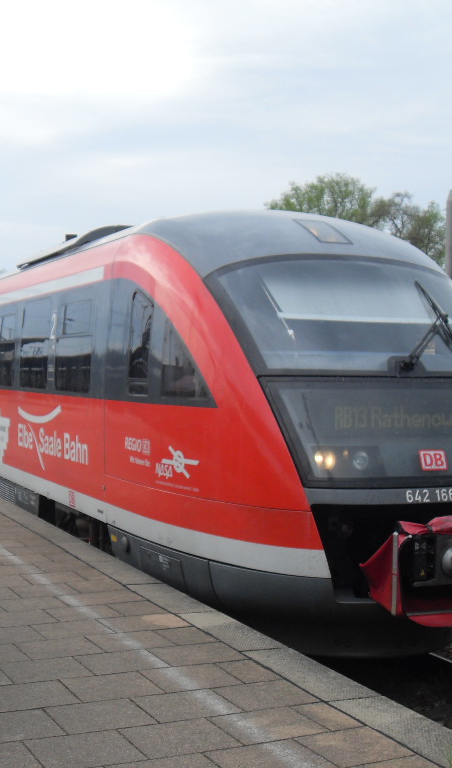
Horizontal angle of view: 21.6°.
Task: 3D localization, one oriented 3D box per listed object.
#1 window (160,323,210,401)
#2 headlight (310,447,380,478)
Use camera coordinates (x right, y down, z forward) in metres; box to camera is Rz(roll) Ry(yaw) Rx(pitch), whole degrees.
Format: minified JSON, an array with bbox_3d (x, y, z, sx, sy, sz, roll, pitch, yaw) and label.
[{"bbox_3d":[-0.315,-0.186,9.366,0.100,0.640,0.780,0,1,-32],"label":"window"},{"bbox_3d":[0.820,0.548,8.379,0.490,0.210,0.180,0,1,-22],"label":"headlight"}]

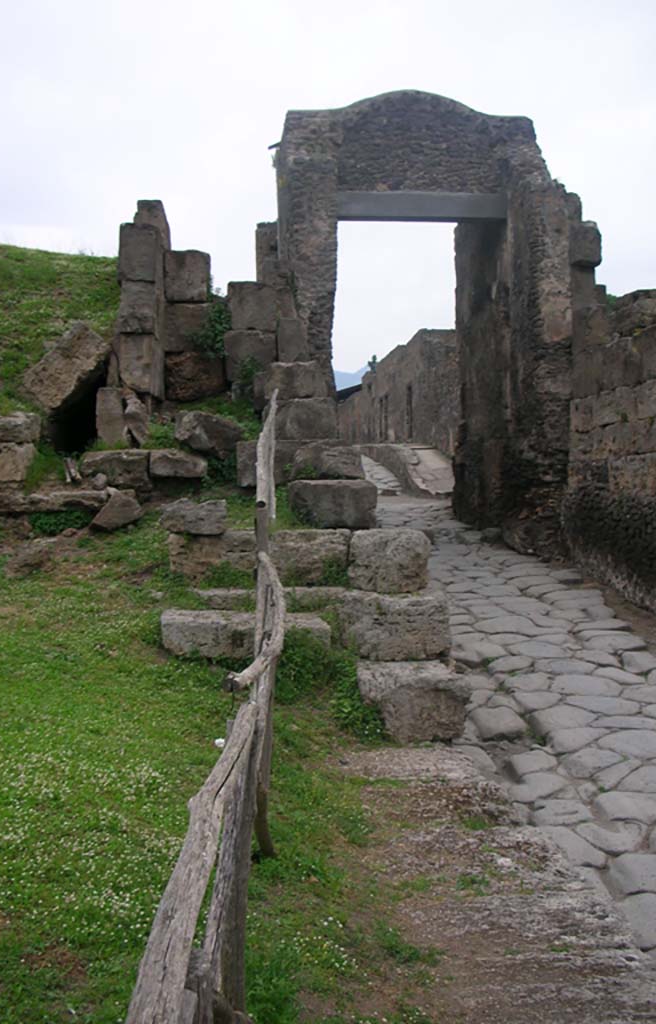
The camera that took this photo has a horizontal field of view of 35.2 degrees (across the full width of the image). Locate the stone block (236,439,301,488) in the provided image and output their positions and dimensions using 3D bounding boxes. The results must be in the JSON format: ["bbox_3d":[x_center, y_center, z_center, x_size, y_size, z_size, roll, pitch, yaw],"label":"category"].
[{"bbox_3d":[-0.692,-0.550,11.875,0.695,0.560,0.550,0,1,-3],"label":"stone block"}]

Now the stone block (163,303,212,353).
[{"bbox_3d":[-1.846,-2.395,13.700,0.621,0.647,0.600,0,1,-3],"label":"stone block"}]

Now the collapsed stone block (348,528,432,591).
[{"bbox_3d":[0.543,0.476,9.924,0.740,0.500,0.850,0,1,-3],"label":"collapsed stone block"}]

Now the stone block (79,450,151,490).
[{"bbox_3d":[-2.541,-0.497,12.625,0.830,0.470,0.650,0,1,-3],"label":"stone block"}]

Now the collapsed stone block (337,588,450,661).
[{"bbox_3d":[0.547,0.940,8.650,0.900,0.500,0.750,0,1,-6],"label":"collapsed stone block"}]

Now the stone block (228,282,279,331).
[{"bbox_3d":[-1.171,-3.126,16.174,0.780,0.760,0.750,0,1,-3],"label":"stone block"}]

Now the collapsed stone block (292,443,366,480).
[{"bbox_3d":[-0.017,-0.608,12.649,0.867,0.428,0.700,0,1,-3],"label":"collapsed stone block"}]

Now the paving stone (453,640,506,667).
[{"bbox_3d":[1.553,1.538,10.914,0.534,0.150,0.727,-2,9,-12],"label":"paving stone"}]

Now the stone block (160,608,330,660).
[{"bbox_3d":[-0.633,0.941,7.950,1.260,0.360,0.500,0,1,-3],"label":"stone block"}]

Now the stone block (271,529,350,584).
[{"bbox_3d":[-0.195,0.444,10.200,0.780,0.460,0.800,0,1,-3],"label":"stone block"}]

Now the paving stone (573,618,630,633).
[{"bbox_3d":[3.116,1.363,11.977,0.704,0.130,0.533,0,9,0],"label":"paving stone"}]

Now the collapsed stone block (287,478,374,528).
[{"bbox_3d":[0.031,-0.086,11.774,0.969,0.517,0.750,0,1,-3],"label":"collapsed stone block"}]

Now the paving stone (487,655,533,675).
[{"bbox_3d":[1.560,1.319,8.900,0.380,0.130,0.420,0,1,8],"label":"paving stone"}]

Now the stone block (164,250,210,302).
[{"bbox_3d":[-1.942,-3.237,14.500,0.631,0.686,0.600,0,1,-3],"label":"stone block"}]

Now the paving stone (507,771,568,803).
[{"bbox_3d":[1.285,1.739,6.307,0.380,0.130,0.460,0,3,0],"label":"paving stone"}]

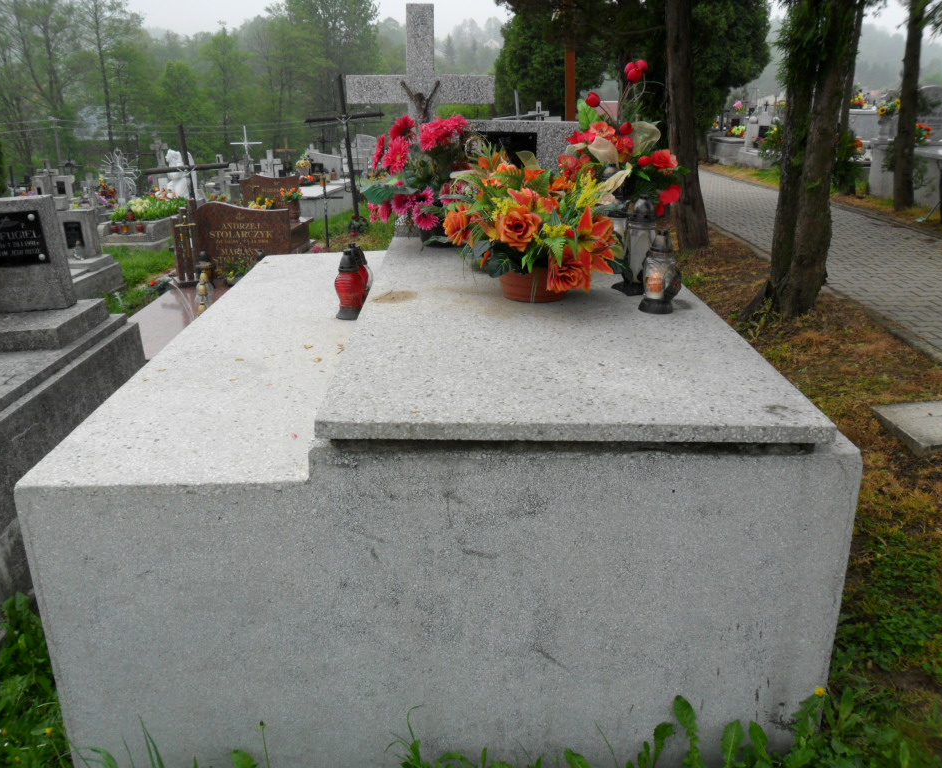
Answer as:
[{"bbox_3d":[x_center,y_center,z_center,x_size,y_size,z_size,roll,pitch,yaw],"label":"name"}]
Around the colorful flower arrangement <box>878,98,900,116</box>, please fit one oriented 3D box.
[{"bbox_3d":[5.624,-3.698,10.683,0.360,0.270,0.330,0,21,0],"label":"colorful flower arrangement"}]

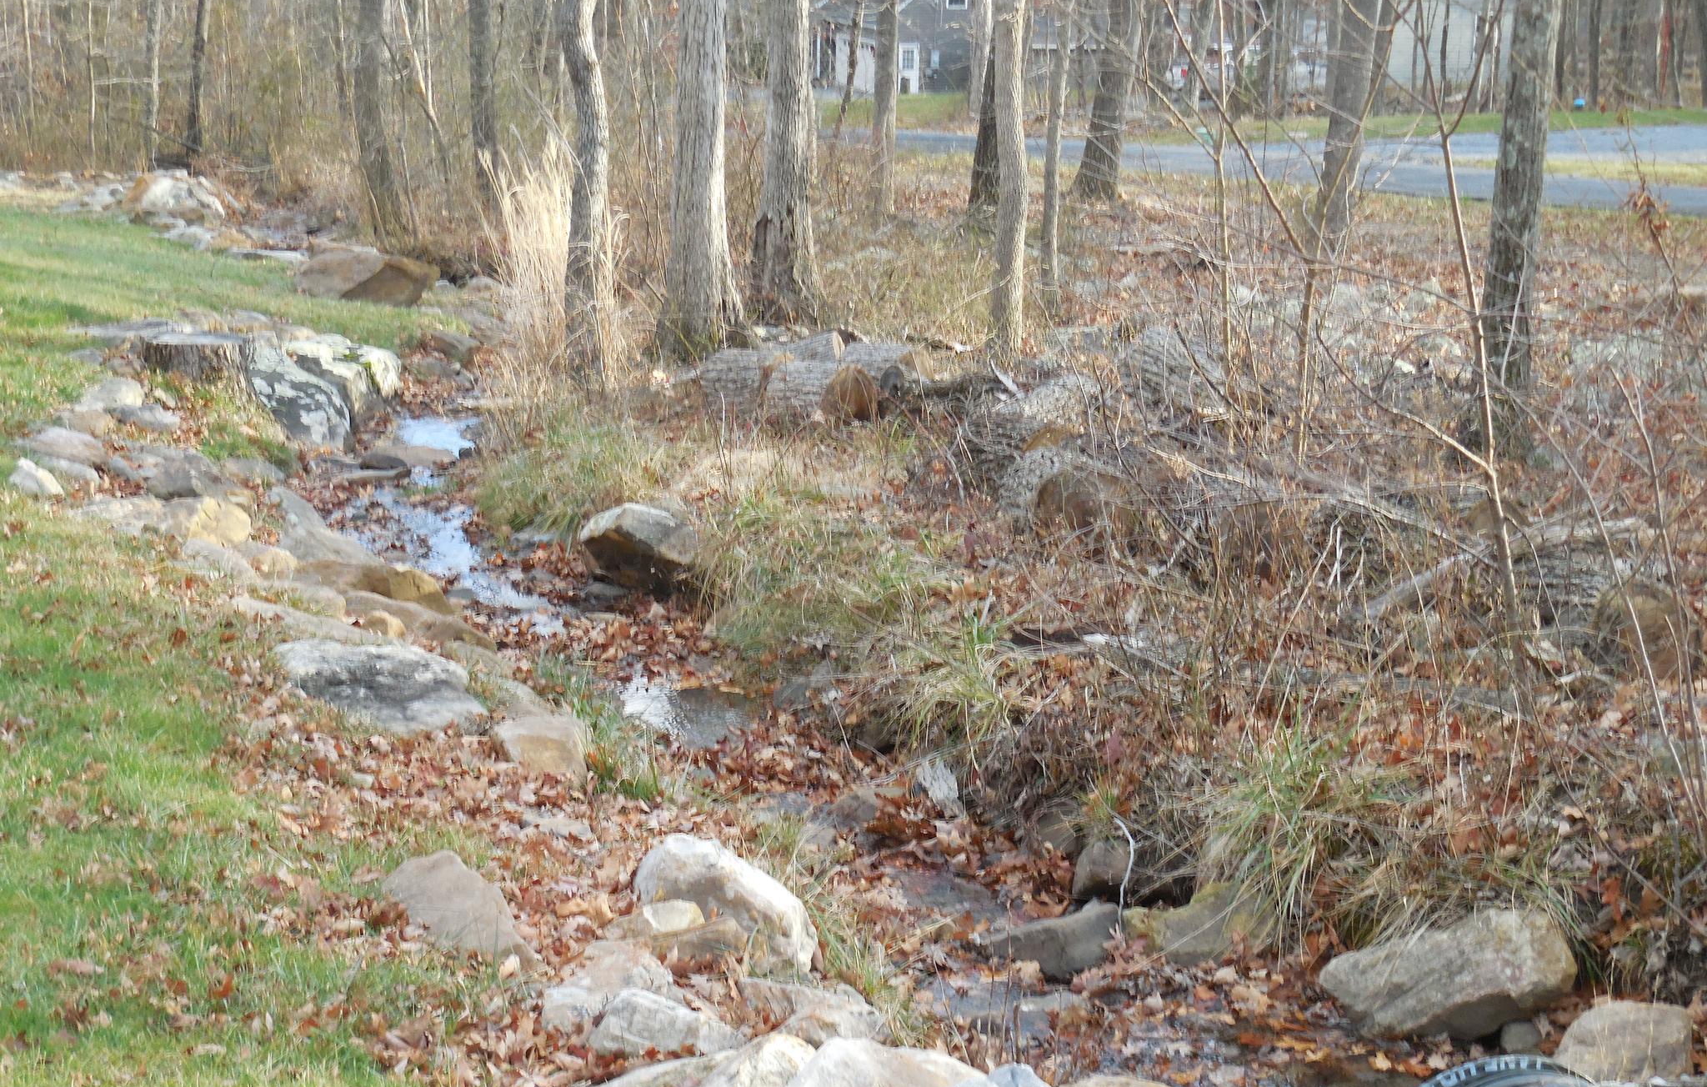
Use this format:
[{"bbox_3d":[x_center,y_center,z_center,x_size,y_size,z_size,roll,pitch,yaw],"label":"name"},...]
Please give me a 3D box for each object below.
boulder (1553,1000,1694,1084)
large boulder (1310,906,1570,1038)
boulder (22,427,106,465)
[{"bbox_3d":[2.356,1.536,9.200,0.420,0.270,0.320,0,12,0],"label":"boulder"},{"bbox_3d":[1.993,1.446,10.100,0.840,0.380,0.500,0,12,0],"label":"large boulder"},{"bbox_3d":[-4.072,-0.505,15.500,0.420,0.180,0.300,2,10,10],"label":"boulder"}]

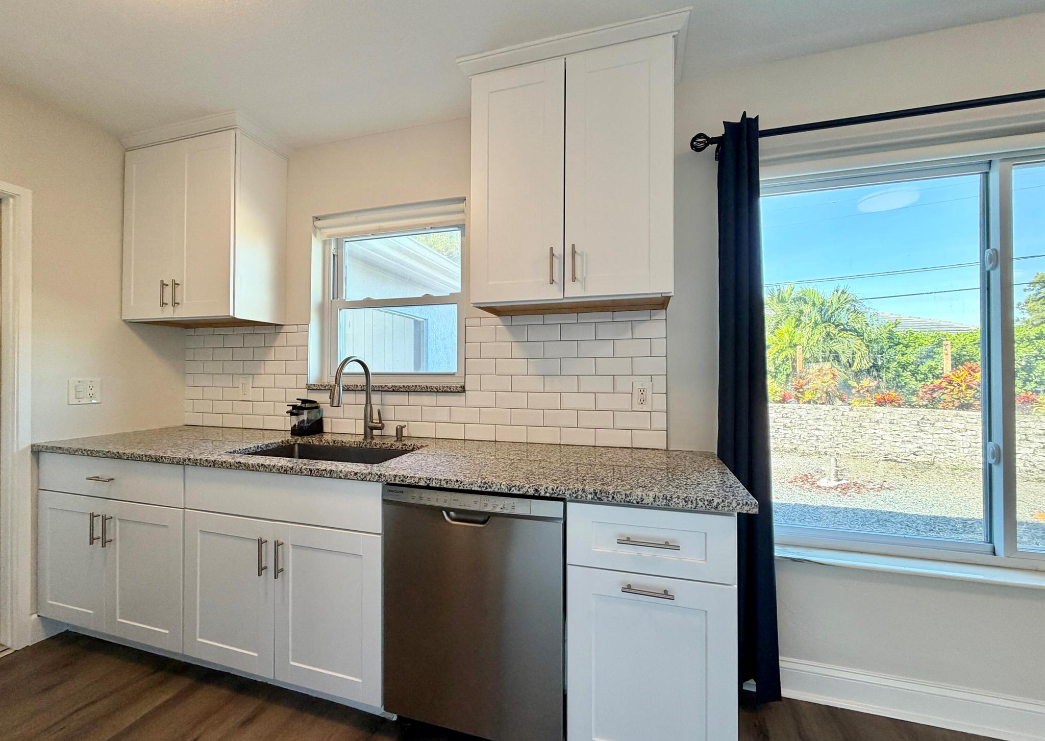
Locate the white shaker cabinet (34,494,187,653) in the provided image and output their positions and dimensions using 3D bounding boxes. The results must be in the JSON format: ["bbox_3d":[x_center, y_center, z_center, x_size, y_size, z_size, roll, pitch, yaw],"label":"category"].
[{"bbox_3d":[-1.692,0.841,2.093,0.911,0.572,0.606,0,-1,17],"label":"white shaker cabinet"}]

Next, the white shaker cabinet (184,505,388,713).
[{"bbox_3d":[-0.819,0.841,1.831,0.913,0.572,0.606,0,-1,17],"label":"white shaker cabinet"}]

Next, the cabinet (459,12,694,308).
[{"bbox_3d":[0.206,-0.728,1.698,0.831,0.952,0.362,0,-1,17],"label":"cabinet"}]

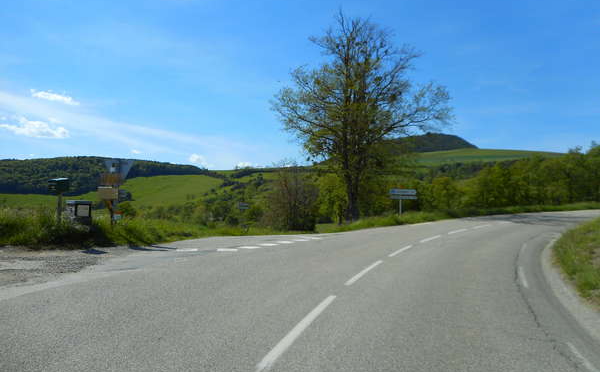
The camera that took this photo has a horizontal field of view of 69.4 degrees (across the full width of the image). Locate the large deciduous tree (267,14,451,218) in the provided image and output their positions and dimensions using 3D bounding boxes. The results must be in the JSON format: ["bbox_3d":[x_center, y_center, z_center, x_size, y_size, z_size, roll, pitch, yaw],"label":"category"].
[{"bbox_3d":[4.760,-5.331,33.000,13.500,16.100,12.300,0,-1,0],"label":"large deciduous tree"}]

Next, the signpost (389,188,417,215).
[{"bbox_3d":[6.424,1.041,27.000,1.660,1.780,0.120,0,-2,10],"label":"signpost"}]

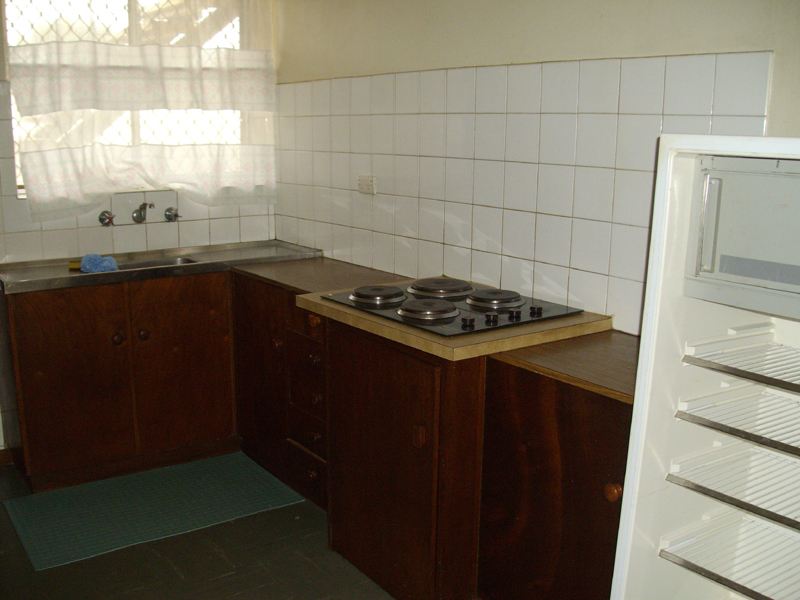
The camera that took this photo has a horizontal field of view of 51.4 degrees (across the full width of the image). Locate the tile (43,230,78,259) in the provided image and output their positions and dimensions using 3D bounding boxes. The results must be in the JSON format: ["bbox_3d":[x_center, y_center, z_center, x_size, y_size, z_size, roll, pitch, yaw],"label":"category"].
[{"bbox_3d":[-1.389,-0.222,3.404,0.150,0.135,0.010,-8,14,-35],"label":"tile"}]

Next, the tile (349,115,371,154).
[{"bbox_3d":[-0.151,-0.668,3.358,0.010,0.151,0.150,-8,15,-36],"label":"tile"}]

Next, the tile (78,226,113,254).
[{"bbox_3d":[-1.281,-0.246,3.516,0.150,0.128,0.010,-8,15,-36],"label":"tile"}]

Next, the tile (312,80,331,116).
[{"bbox_3d":[-0.320,-0.840,3.465,0.010,0.148,0.148,-8,14,-35],"label":"tile"}]

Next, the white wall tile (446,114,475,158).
[{"bbox_3d":[0.212,-0.565,2.881,0.010,0.151,0.150,-8,15,-36],"label":"white wall tile"}]

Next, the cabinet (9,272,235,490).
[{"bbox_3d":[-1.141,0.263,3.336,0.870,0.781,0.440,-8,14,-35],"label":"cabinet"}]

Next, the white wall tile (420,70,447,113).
[{"bbox_3d":[0.123,-0.747,3.002,0.010,0.152,0.152,-8,14,-35],"label":"white wall tile"}]

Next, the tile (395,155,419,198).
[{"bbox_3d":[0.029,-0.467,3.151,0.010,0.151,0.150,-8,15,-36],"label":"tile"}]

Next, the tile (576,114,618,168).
[{"bbox_3d":[0.567,-0.457,2.388,0.008,0.151,0.151,-8,15,-36],"label":"tile"}]

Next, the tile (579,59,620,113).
[{"bbox_3d":[0.573,-0.610,2.384,0.010,0.152,0.152,-8,14,-35],"label":"tile"}]

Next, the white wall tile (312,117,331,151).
[{"bbox_3d":[-0.333,-0.719,3.597,0.010,0.151,0.150,-8,15,-36],"label":"white wall tile"}]

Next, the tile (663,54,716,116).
[{"bbox_3d":[0.716,-0.529,2.052,0.010,0.148,0.148,-8,14,-35],"label":"tile"}]

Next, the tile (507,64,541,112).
[{"bbox_3d":[0.388,-0.658,2.596,0.008,0.151,0.151,-8,15,-36],"label":"tile"}]

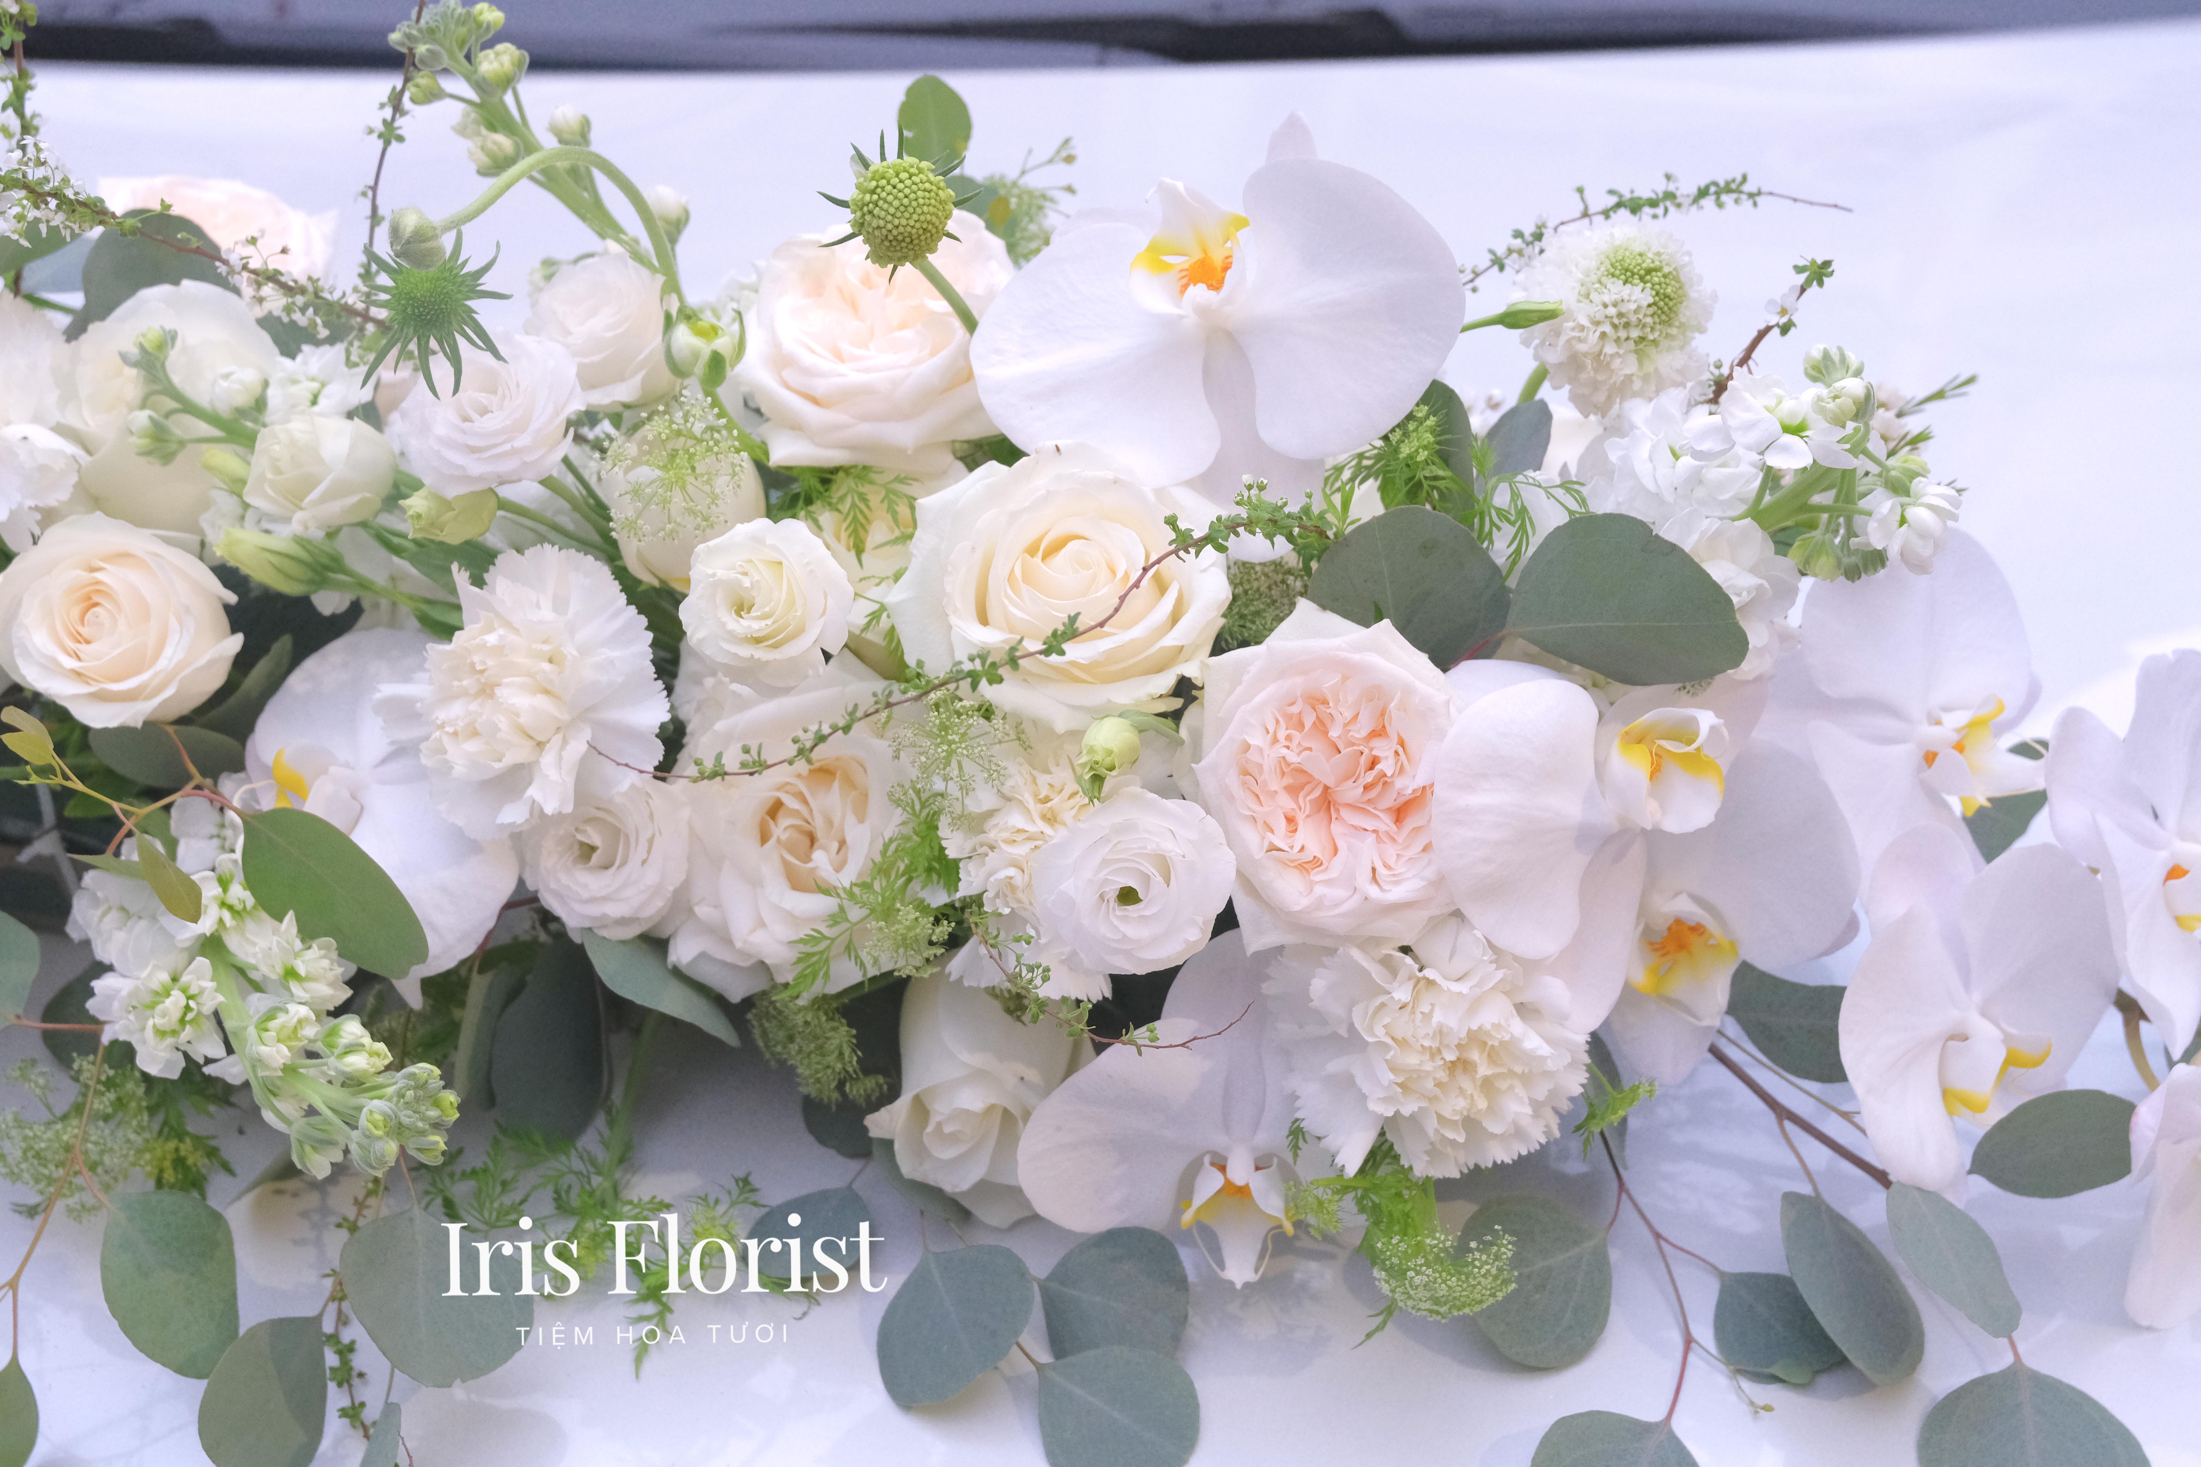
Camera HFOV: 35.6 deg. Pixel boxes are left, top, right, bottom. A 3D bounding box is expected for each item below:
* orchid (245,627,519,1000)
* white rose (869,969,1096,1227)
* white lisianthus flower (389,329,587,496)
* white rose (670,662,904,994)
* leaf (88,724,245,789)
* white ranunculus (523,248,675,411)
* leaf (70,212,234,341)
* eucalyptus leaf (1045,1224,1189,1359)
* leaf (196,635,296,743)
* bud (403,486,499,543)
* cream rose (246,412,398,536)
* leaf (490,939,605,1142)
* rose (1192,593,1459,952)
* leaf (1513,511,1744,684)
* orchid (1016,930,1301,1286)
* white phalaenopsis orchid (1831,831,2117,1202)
[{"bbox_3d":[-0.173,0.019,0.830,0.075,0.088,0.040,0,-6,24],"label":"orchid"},{"bbox_3d":[-0.035,0.106,1.010,0.067,0.067,0.076,4,37,5],"label":"white rose"},{"bbox_3d":[-0.196,-0.102,1.090,0.062,0.038,0.062,2,53,-2],"label":"white lisianthus flower"},{"bbox_3d":[-0.072,0.022,0.805,0.060,0.074,0.055,0,3,-6],"label":"white rose"},{"bbox_3d":[-0.248,0.003,0.910,0.042,0.008,0.034,6,41,2],"label":"leaf"},{"bbox_3d":[-0.132,-0.106,0.900,0.041,0.040,0.043,0,69,0],"label":"white ranunculus"},{"bbox_3d":[-0.258,-0.122,0.935,0.042,0.009,0.046,14,69,2],"label":"leaf"},{"bbox_3d":[0.004,0.145,0.872,0.040,0.008,0.038,22,64,8],"label":"eucalyptus leaf"},{"bbox_3d":[-0.225,-0.009,0.905,0.031,0.009,0.044,41,86,23],"label":"leaf"},{"bbox_3d":[-0.163,-0.055,0.860,0.025,0.015,0.015,-6,60,-18],"label":"bud"},{"bbox_3d":[-0.198,-0.066,0.870,0.041,0.034,0.034,-4,6,-42],"label":"cream rose"},{"bbox_3d":[-0.147,0.080,0.905,0.031,0.056,0.009,0,12,0],"label":"leaf"},{"bbox_3d":[0.060,0.011,0.884,0.073,0.086,0.056,-2,-3,-3],"label":"rose"},{"bbox_3d":[0.134,-0.035,0.870,0.062,0.009,0.046,0,72,-3],"label":"leaf"},{"bbox_3d":[0.034,0.093,0.860,0.108,0.092,0.040,1,7,1],"label":"orchid"},{"bbox_3d":[0.217,0.068,0.850,0.088,0.095,0.042,-31,25,-21],"label":"white phalaenopsis orchid"}]

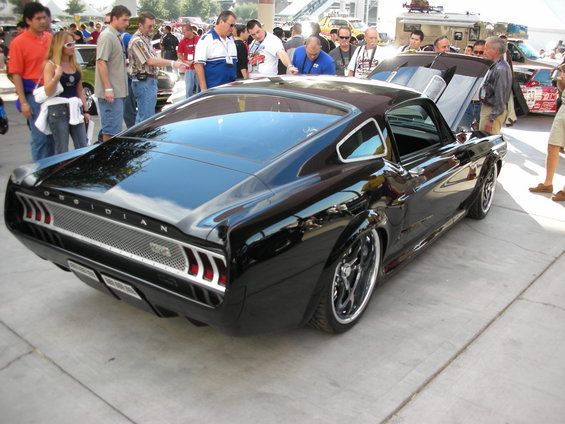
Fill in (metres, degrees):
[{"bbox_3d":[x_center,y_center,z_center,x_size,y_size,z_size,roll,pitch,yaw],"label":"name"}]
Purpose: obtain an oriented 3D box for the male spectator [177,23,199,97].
[{"bbox_3d":[-1.602,-2.322,9.852,0.540,1.750,0.380,12,19,28],"label":"male spectator"}]

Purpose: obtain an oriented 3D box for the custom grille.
[{"bbox_3d":[-0.833,0.112,2.777,1.470,0.190,0.100,13,20,32],"label":"custom grille"}]

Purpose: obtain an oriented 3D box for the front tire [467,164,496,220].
[{"bbox_3d":[1.903,-0.245,5.578,0.240,0.625,0.625,13,21,32],"label":"front tire"}]

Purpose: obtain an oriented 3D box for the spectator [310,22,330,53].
[{"bbox_3d":[0.659,-2.710,11.073,0.540,1.820,0.380,-4,18,-17],"label":"spectator"}]

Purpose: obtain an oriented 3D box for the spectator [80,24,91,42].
[{"bbox_3d":[-6.399,-5.222,18.764,0.420,1.760,0.520,9,19,22],"label":"spectator"}]

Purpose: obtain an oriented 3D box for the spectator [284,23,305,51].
[{"bbox_3d":[0.213,-2.831,11.473,0.540,1.820,0.380,-9,20,-29],"label":"spectator"}]

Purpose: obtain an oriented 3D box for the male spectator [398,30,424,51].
[{"bbox_3d":[1.640,-1.526,7.651,0.520,1.740,0.360,10,19,24],"label":"male spectator"}]

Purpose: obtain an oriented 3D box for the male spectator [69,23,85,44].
[{"bbox_3d":[-6.150,-4.755,17.265,0.450,1.770,0.520,0,18,-6],"label":"male spectator"}]

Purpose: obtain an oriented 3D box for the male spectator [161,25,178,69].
[{"bbox_3d":[-3.225,-4.426,16.465,0.540,1.770,0.400,-11,21,-35],"label":"male spectator"}]

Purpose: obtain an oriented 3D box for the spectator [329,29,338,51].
[{"bbox_3d":[0.897,-2.454,10.558,0.360,1.770,0.520,-8,19,-29],"label":"spectator"}]

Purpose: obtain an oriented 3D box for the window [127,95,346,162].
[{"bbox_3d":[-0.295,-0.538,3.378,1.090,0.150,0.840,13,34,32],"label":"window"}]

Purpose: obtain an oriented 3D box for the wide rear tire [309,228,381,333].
[{"bbox_3d":[0.296,0.322,3.243,0.290,0.676,0.676,13,20,32],"label":"wide rear tire"}]

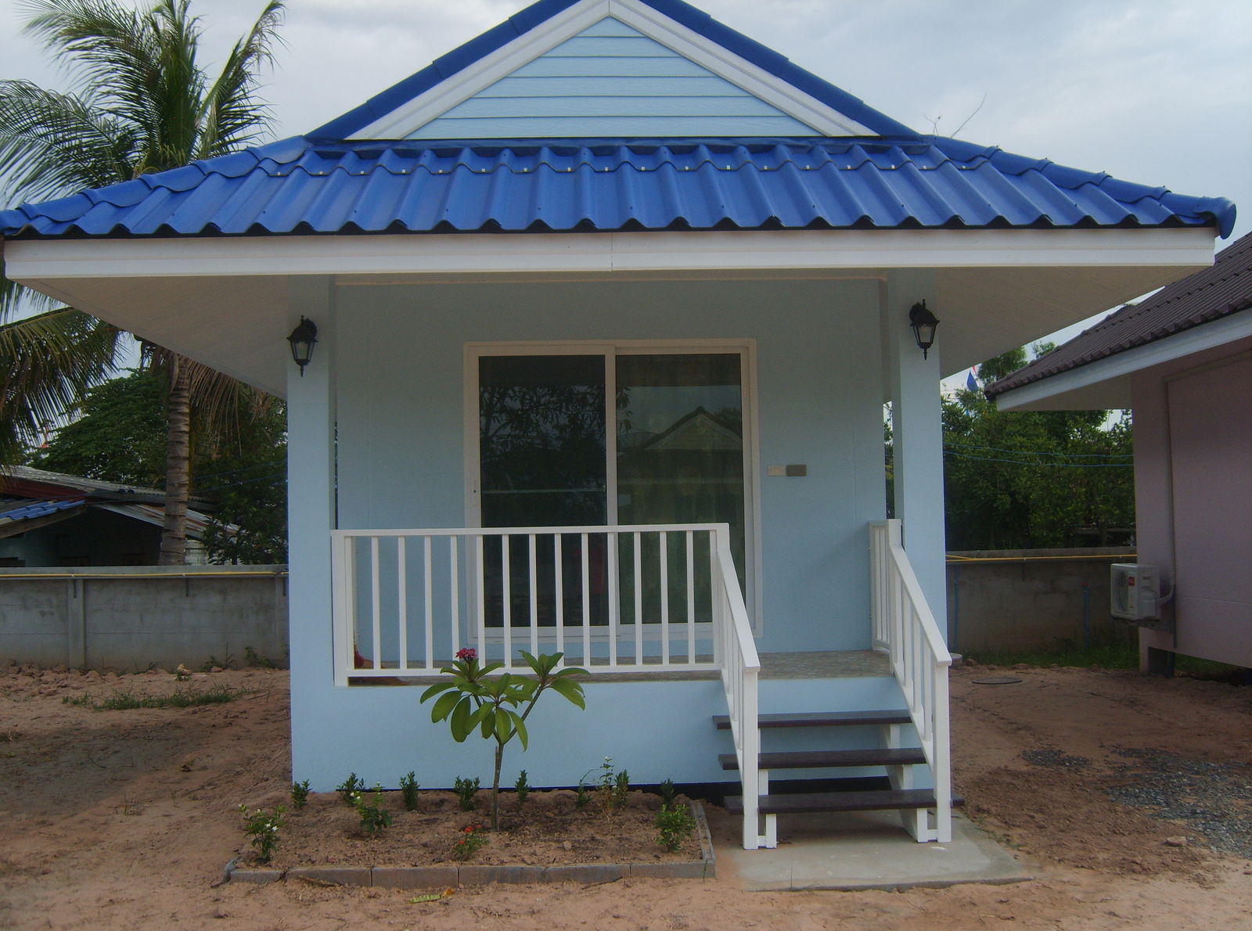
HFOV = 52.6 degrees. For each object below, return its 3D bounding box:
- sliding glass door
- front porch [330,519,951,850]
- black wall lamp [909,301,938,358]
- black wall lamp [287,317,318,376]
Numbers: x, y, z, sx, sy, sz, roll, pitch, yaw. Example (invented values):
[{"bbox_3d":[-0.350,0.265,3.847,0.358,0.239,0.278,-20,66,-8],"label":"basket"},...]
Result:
[{"bbox_3d":[-0.084,0.149,8.422,1.872,1.921,0.100,-1,-3,-2],"label":"sliding glass door"},{"bbox_3d":[-0.024,1.146,7.300,3.205,1.607,2.123,-1,-3,-2],"label":"front porch"},{"bbox_3d":[1.665,-0.753,7.097,0.170,0.338,0.225,-1,-3,-2],"label":"black wall lamp"},{"bbox_3d":[-1.775,-0.650,6.971,0.170,0.329,0.225,-1,-3,-2],"label":"black wall lamp"}]

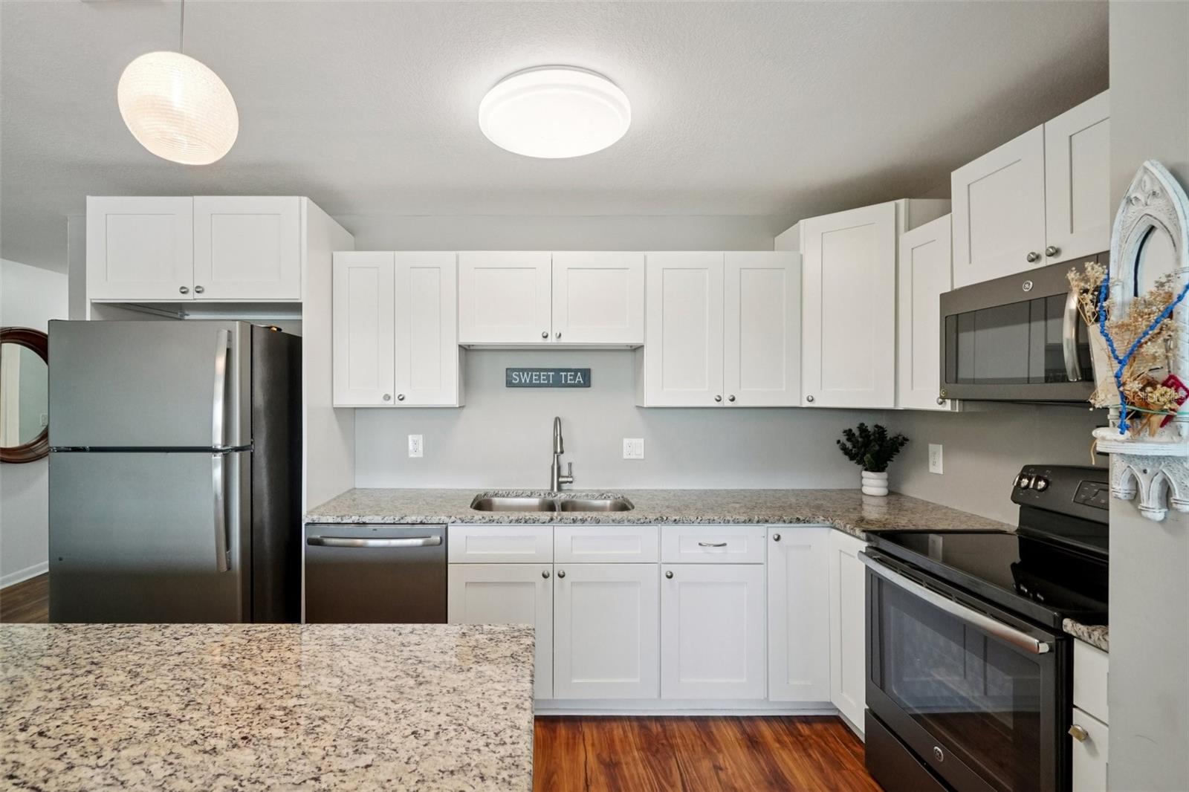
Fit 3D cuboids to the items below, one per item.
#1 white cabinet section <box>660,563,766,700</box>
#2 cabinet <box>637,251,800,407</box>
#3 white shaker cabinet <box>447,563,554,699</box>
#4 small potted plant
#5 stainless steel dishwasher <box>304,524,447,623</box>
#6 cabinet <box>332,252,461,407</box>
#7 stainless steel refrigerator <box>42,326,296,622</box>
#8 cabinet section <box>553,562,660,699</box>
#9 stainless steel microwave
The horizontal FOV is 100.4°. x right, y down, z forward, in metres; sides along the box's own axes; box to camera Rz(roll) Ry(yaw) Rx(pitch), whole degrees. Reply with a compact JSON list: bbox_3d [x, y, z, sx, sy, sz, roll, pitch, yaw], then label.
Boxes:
[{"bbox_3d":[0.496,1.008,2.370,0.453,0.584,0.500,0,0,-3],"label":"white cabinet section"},{"bbox_3d":[0.624,-0.329,2.590,0.768,0.764,0.320,0,0,0],"label":"cabinet"},{"bbox_3d":[-0.420,1.000,2.410,0.452,0.585,0.600,0,0,-3],"label":"white shaker cabinet"},{"bbox_3d":[1.450,0.328,2.570,0.350,0.380,0.290,0,0,-3],"label":"small potted plant"},{"bbox_3d":[-0.935,0.975,2.400,0.605,0.850,0.620,0,0,-3],"label":"stainless steel dishwasher"},{"bbox_3d":[-0.970,-0.325,2.560,0.615,0.762,0.325,0,0,-3],"label":"cabinet"},{"bbox_3d":[-1.715,0.567,2.225,0.725,1.705,0.800,0,0,0],"label":"stainless steel refrigerator"},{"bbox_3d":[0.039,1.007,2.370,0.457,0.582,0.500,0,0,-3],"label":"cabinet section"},{"bbox_3d":[1.535,-0.196,1.525,0.400,0.415,0.745,0,0,-6],"label":"stainless steel microwave"}]

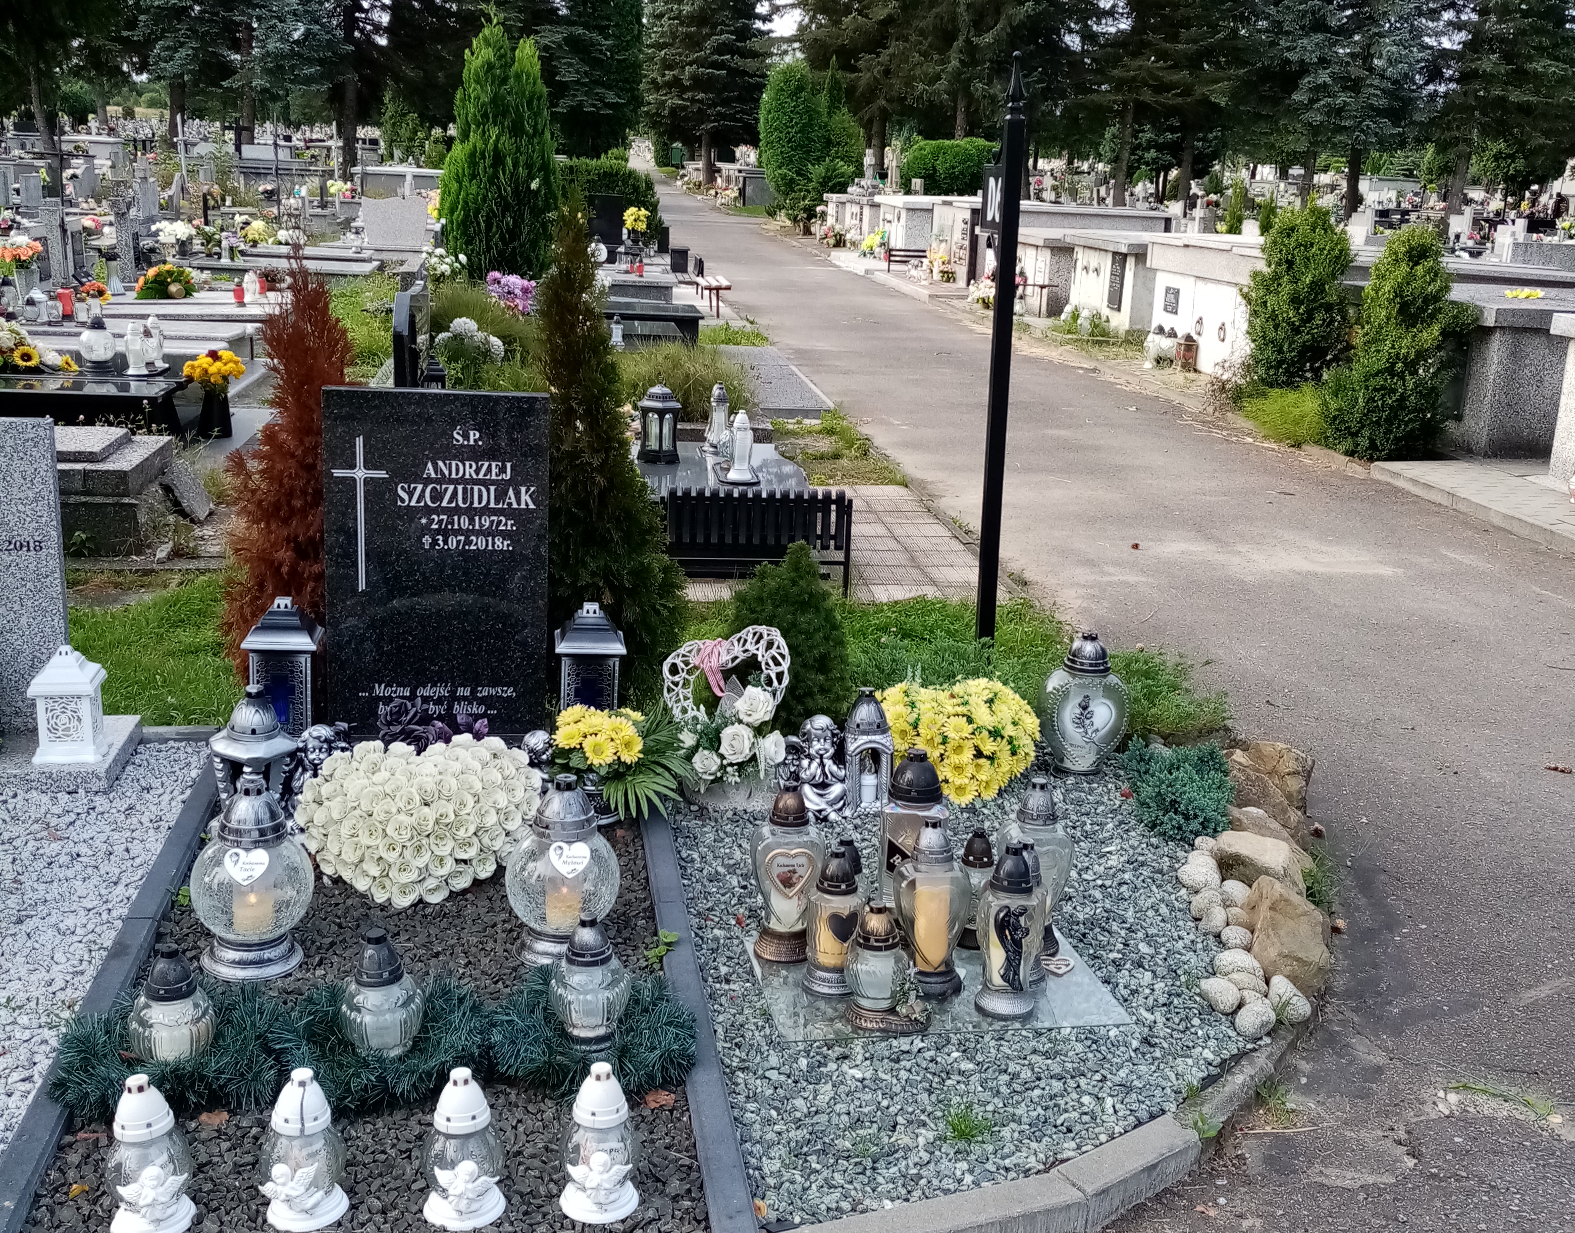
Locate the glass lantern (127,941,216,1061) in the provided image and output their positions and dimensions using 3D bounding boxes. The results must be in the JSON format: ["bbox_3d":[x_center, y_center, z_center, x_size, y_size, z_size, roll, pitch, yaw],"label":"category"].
[{"bbox_3d":[-0.921,0.584,2.359,0.123,0.206,0.123,3,17,0],"label":"glass lantern"}]

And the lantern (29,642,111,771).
[{"bbox_3d":[-1.628,0.190,3.589,0.144,0.260,0.144,1,15,-8],"label":"lantern"}]

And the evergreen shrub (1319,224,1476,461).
[{"bbox_3d":[3.267,-1.549,8.555,0.820,1.200,0.800,8,18,19],"label":"evergreen shrub"}]

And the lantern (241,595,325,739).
[{"bbox_3d":[-1.188,0.120,3.738,0.180,0.350,0.180,0,16,-8],"label":"lantern"}]

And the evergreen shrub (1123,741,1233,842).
[{"bbox_3d":[0.876,0.381,3.530,0.245,0.160,0.230,7,17,15],"label":"evergreen shrub"}]

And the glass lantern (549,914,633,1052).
[{"bbox_3d":[-0.323,0.597,2.594,0.138,0.216,0.138,1,15,-7],"label":"glass lantern"}]

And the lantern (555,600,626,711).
[{"bbox_3d":[-0.469,0.132,3.746,0.159,0.303,0.159,1,17,-8],"label":"lantern"}]

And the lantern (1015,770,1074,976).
[{"bbox_3d":[0.462,0.463,2.942,0.143,0.349,0.115,5,15,10],"label":"lantern"}]

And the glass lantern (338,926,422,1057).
[{"bbox_3d":[-0.625,0.575,2.433,0.125,0.208,0.125,3,17,0],"label":"glass lantern"}]

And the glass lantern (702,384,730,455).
[{"bbox_3d":[-0.288,-0.790,6.300,0.105,0.295,0.105,1,16,-5],"label":"glass lantern"}]

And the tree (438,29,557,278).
[{"bbox_3d":[-2.651,-4.207,14.490,1.092,2.356,1.092,3,17,0],"label":"tree"}]

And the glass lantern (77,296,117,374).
[{"bbox_3d":[-3.081,-1.261,7.050,0.170,0.335,0.170,-2,17,-15],"label":"glass lantern"}]

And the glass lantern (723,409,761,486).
[{"bbox_3d":[-0.180,-0.688,6.262,0.108,0.292,0.108,2,15,-2],"label":"glass lantern"}]

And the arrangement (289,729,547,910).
[{"bbox_3d":[-0.727,0.398,3.129,0.470,0.200,0.420,0,16,-8],"label":"arrangement"}]

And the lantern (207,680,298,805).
[{"bbox_3d":[-1.133,0.280,3.354,0.185,0.290,0.185,-1,17,-9],"label":"lantern"}]

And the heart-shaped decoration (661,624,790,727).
[{"bbox_3d":[-0.138,0.138,3.540,0.285,0.260,0.070,2,17,-2],"label":"heart-shaped decoration"}]

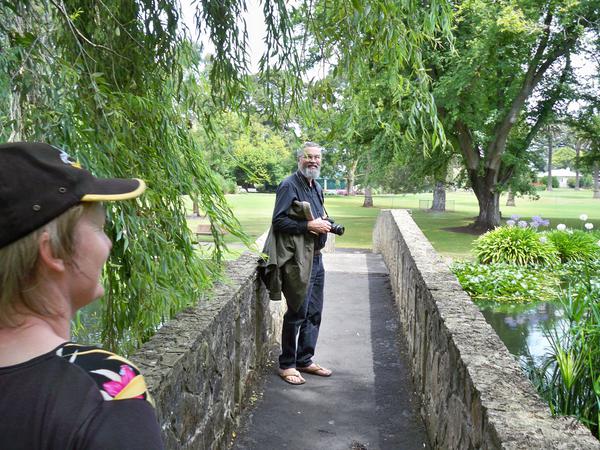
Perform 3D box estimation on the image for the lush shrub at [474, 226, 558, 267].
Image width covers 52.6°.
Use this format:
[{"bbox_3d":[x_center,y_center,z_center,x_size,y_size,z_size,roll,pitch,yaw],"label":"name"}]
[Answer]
[{"bbox_3d":[4.389,0.436,12.300,1.700,0.780,1.450,2,5,18],"label":"lush shrub"}]

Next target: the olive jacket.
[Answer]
[{"bbox_3d":[-0.089,0.232,4.330,0.420,0.780,0.280,3,6,34],"label":"olive jacket"}]

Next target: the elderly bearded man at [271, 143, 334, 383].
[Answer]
[{"bbox_3d":[0.011,0.270,4.480,0.460,1.760,0.520,3,6,34],"label":"elderly bearded man"}]

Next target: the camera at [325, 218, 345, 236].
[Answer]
[{"bbox_3d":[0.234,0.018,4.360,0.150,0.100,0.135,15,12,30],"label":"camera"}]

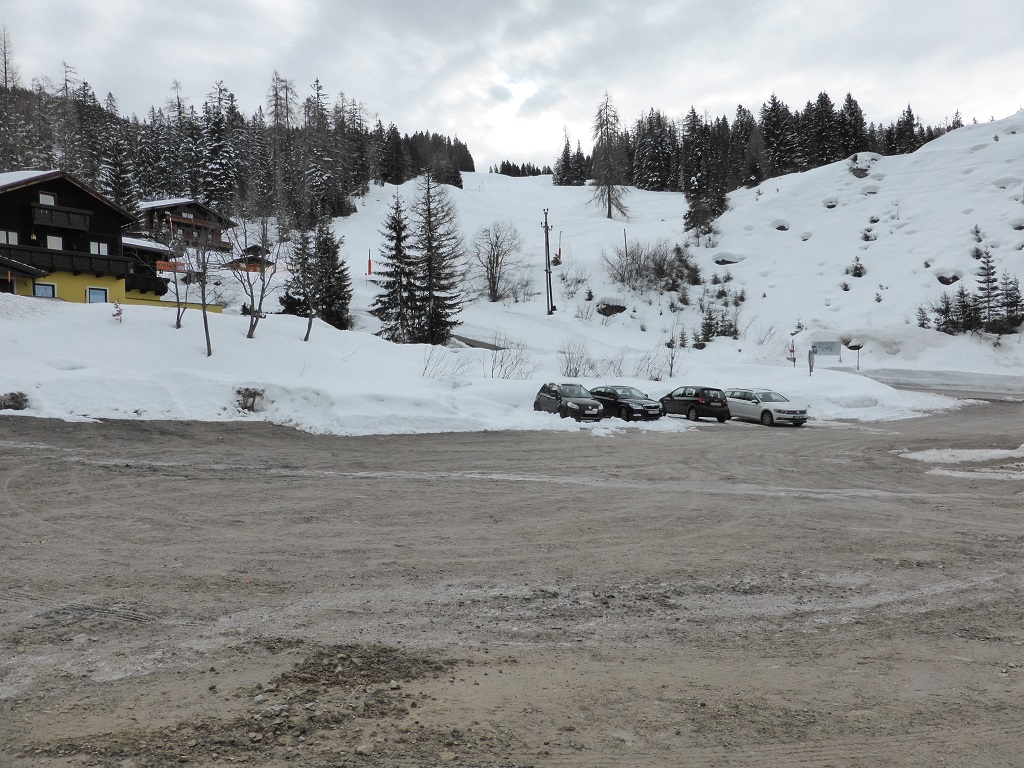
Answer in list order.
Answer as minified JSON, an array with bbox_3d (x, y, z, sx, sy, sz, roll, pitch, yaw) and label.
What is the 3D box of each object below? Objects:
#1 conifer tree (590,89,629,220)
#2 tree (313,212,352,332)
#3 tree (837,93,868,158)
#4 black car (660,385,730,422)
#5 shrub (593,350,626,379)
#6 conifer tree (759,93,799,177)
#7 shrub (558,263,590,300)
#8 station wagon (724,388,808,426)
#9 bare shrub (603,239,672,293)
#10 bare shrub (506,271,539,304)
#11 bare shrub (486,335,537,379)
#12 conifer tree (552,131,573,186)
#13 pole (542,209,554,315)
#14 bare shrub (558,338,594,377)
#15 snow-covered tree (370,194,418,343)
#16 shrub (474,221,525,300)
[{"bbox_3d":[16.964,-40.257,130.000,6.300,22.000,6.300,0,1,0],"label":"conifer tree"},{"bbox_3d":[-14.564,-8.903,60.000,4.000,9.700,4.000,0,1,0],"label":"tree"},{"bbox_3d":[56.174,-42.481,122.000,5.200,11.300,5.200,-1,0,0],"label":"tree"},{"bbox_3d":[8.130,0.855,33.687,1.670,1.490,3.820,0,1,-23],"label":"black car"},{"bbox_3d":[5.406,-1.109,41.000,1.850,1.650,1.600,-1,0,0],"label":"shrub"},{"bbox_3d":[50.453,-46.686,140.000,6.500,17.000,6.500,0,1,0],"label":"conifer tree"},{"bbox_3d":[6.339,-10.396,75.000,3.100,3.600,2.700,-1,0,0],"label":"shrub"},{"bbox_3d":[10.880,1.020,32.700,1.830,1.500,4.770,0,1,-26],"label":"station wagon"},{"bbox_3d":[12.795,-12.178,76.000,7.200,5.300,5.200,-1,0,0],"label":"bare shrub"},{"bbox_3d":[1.022,-9.396,72.000,3.000,3.200,2.700,-1,0,0],"label":"bare shrub"},{"bbox_3d":[0.026,-1.432,38.500,2.500,2.300,2.500,0,1,0],"label":"bare shrub"},{"bbox_3d":[13.316,-59.067,195.000,5.200,14.400,5.200,-1,0,0],"label":"conifer tree"},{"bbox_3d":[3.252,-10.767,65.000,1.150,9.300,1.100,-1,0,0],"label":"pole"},{"bbox_3d":[3.576,-1.469,41.000,1.900,2.100,1.900,0,1,0],"label":"bare shrub"},{"bbox_3d":[-8.825,-8.710,56.500,4.100,11.700,4.100,-1,0,0],"label":"snow-covered tree"},{"bbox_3d":[-1.387,-12.692,76.000,5.200,8.600,5.200,0,1,0],"label":"shrub"}]

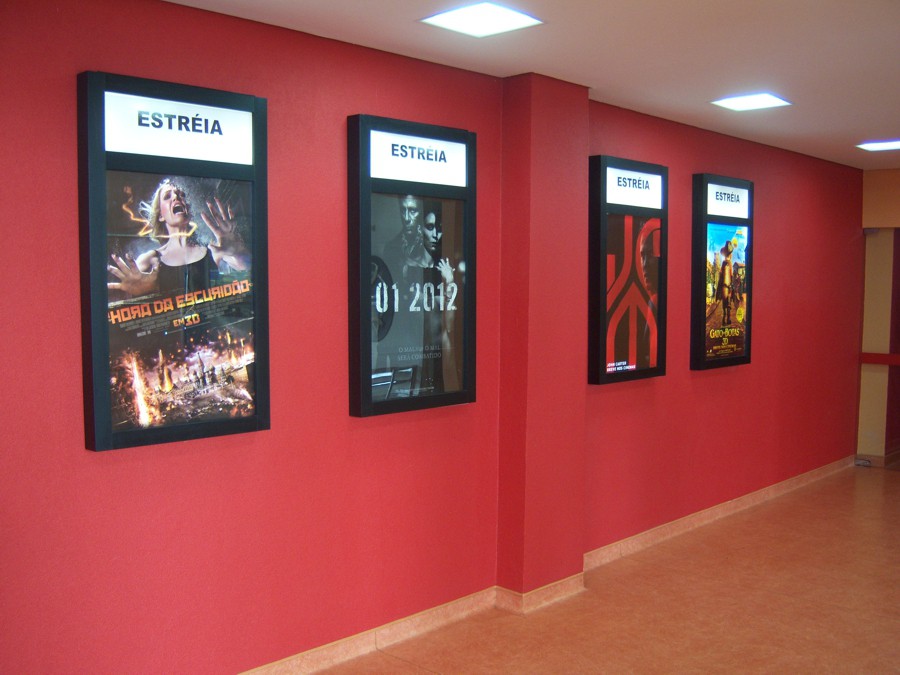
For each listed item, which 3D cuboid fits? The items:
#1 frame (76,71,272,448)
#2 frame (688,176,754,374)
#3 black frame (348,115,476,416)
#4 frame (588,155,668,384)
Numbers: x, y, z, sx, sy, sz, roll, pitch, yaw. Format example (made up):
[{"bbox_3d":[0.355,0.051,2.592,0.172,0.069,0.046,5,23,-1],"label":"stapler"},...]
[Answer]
[{"bbox_3d":[-1.027,-0.278,3.564,0.084,1.350,0.758,3,5,44],"label":"frame"},{"bbox_3d":[1.953,-0.458,6.678,0.084,1.350,0.758,3,5,44],"label":"frame"},{"bbox_3d":[-0.163,-0.332,4.465,0.084,1.350,0.758,3,5,44],"label":"black frame"},{"bbox_3d":[1.116,-0.409,5.797,0.084,1.350,0.758,3,5,44],"label":"frame"}]

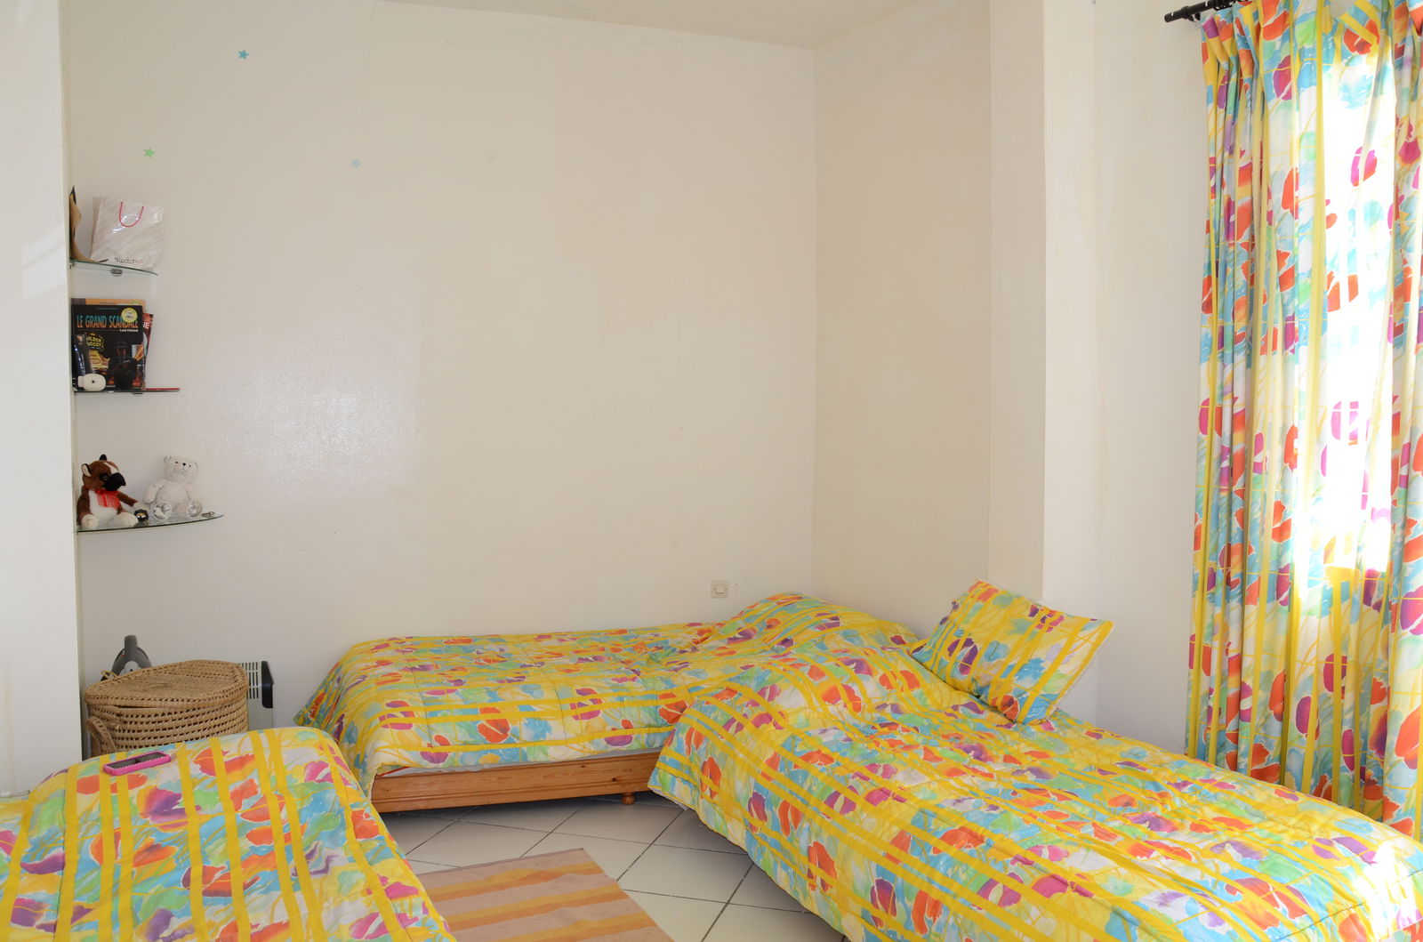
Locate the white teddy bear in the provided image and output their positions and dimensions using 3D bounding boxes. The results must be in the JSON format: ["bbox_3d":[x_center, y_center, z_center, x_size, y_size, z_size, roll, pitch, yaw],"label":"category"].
[{"bbox_3d":[-1.951,0.063,3.870,0.185,0.225,0.150,-2,3,-33],"label":"white teddy bear"}]

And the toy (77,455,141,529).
[{"bbox_3d":[-2.116,0.072,3.740,0.170,0.250,0.180,2,3,44],"label":"toy"}]

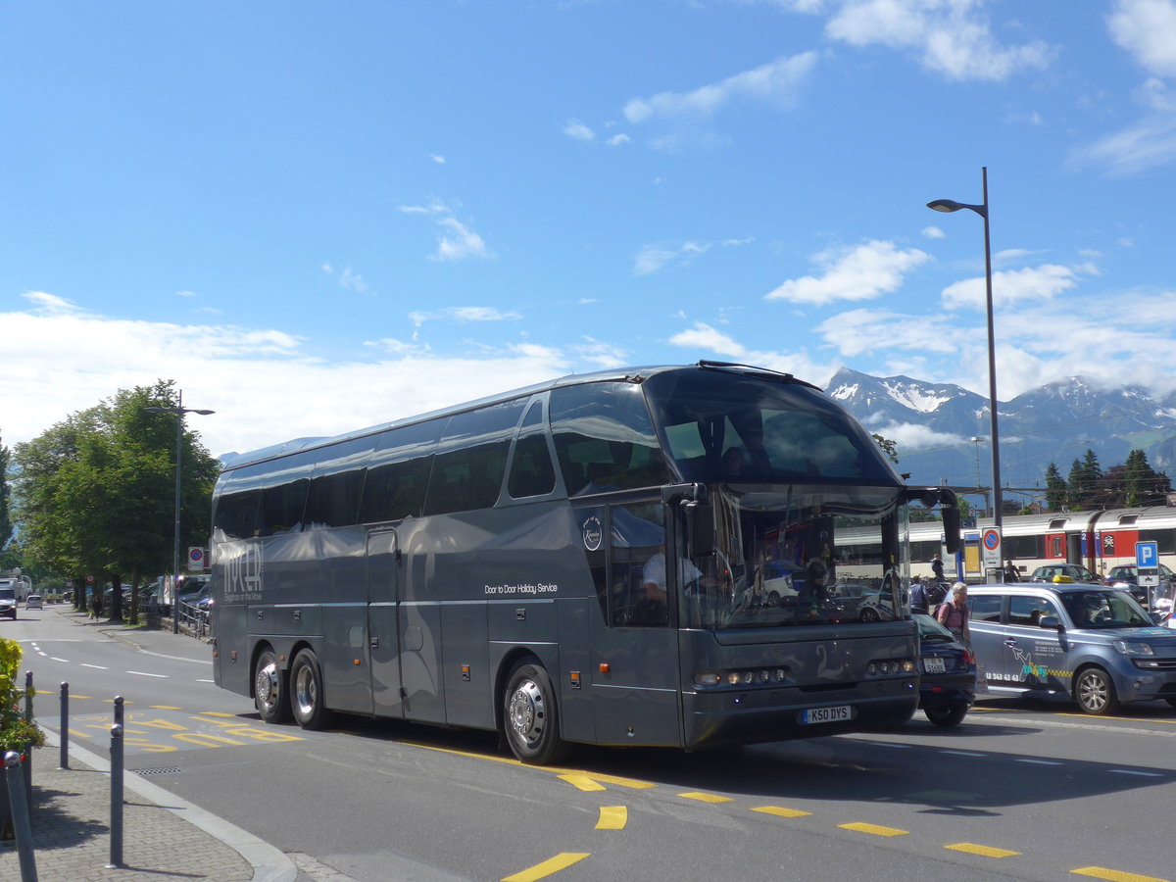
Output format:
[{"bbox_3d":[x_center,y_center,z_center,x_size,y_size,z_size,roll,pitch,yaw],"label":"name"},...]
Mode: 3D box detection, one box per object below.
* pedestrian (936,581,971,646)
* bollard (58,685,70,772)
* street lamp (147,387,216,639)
[{"bbox_3d":[5.009,2.808,20.300,0.520,1.740,0.450,3,-7,-34],"label":"pedestrian"},{"bbox_3d":[-5.216,2.840,14.896,0.080,0.860,0.080,-1,-6,0],"label":"bollard"},{"bbox_3d":[-17.435,2.955,63.549,3.100,10.300,0.320,2,-7,-24],"label":"street lamp"}]

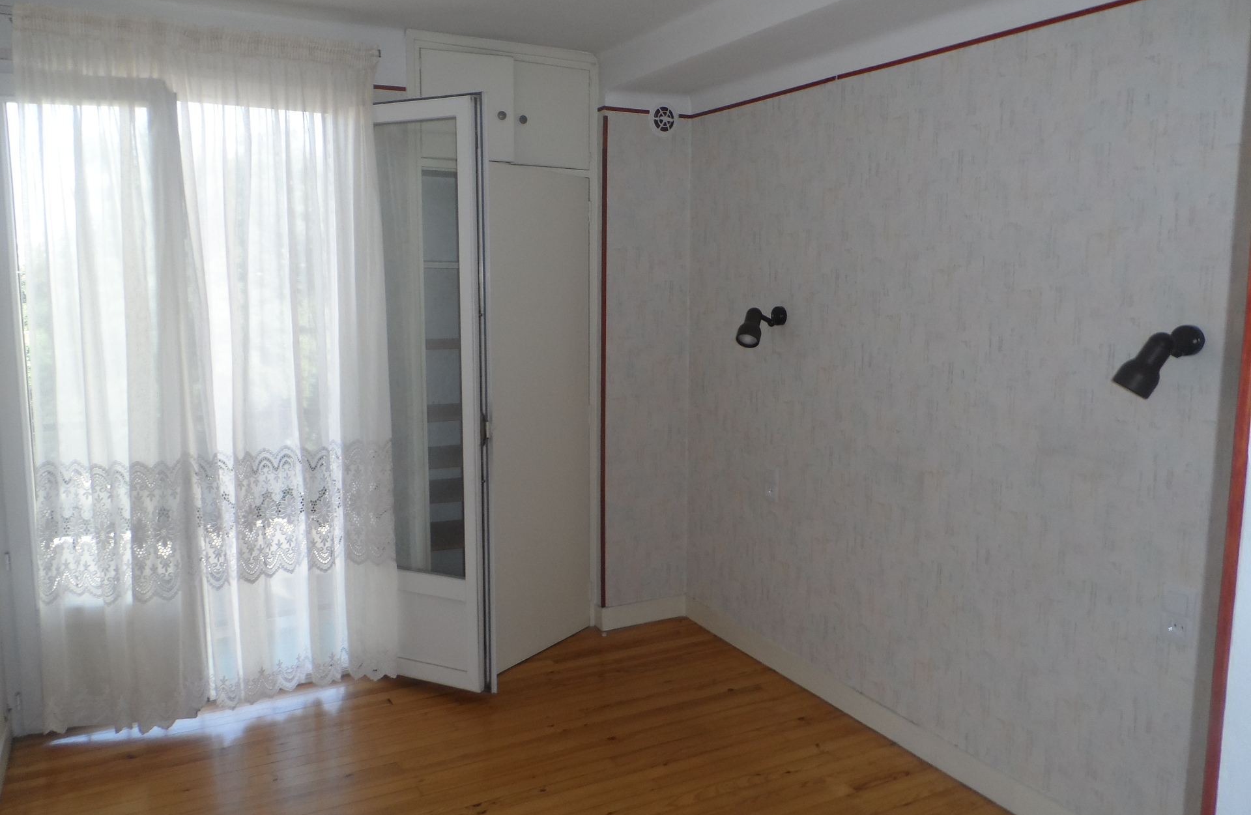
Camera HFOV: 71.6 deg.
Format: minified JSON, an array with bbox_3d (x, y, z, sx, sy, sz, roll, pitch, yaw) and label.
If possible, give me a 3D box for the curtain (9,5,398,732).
[{"bbox_3d":[-1.399,-0.080,3.003,1.131,2.328,0.110,-3,9,-24],"label":"curtain"}]

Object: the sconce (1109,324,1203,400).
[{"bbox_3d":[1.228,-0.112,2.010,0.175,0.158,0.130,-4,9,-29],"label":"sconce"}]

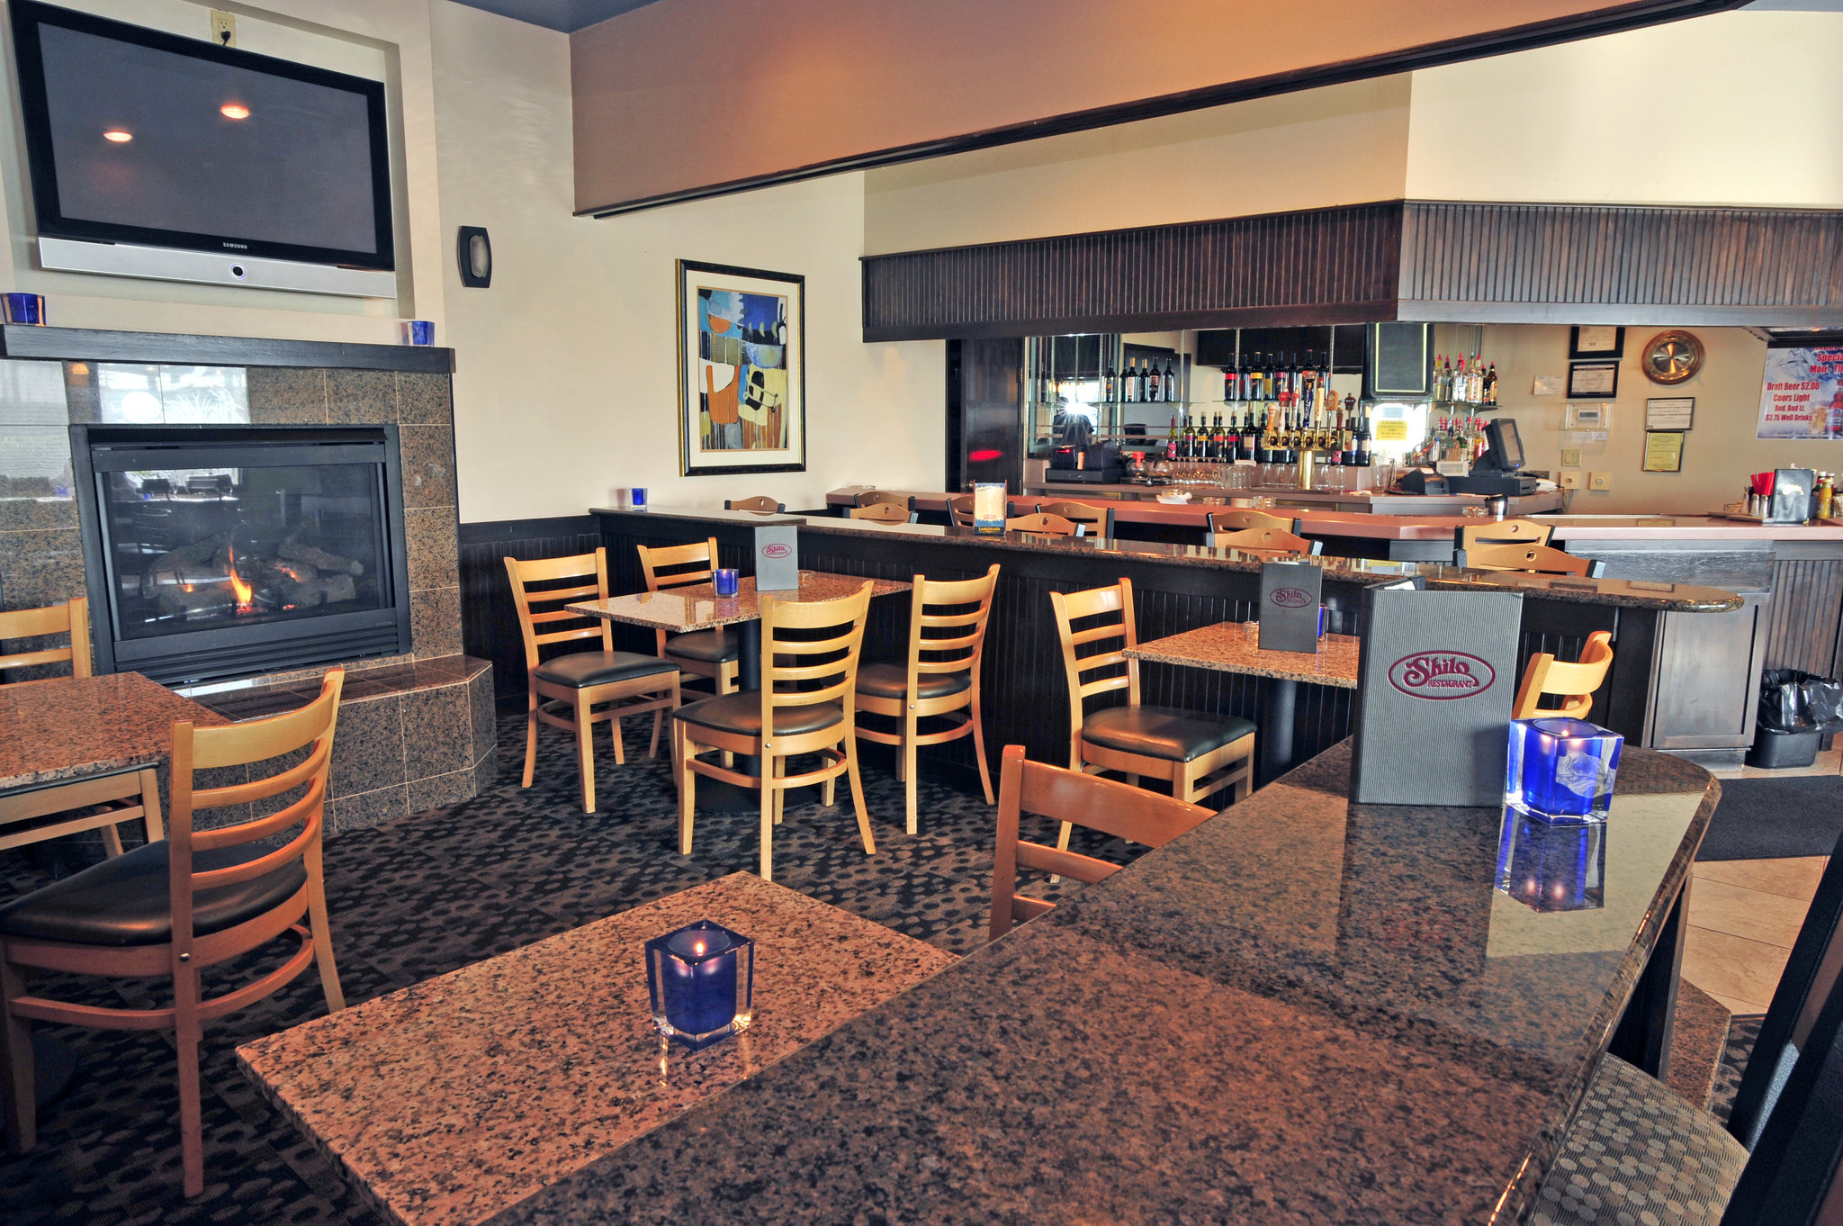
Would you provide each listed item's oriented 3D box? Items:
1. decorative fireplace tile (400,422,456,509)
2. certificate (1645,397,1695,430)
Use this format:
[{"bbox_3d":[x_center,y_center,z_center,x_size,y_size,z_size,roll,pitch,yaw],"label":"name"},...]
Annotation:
[{"bbox_3d":[-1.861,-0.550,4.437,0.015,0.311,0.204,9,13,41],"label":"decorative fireplace tile"},{"bbox_3d":[5.070,-1.344,7.968,0.271,0.223,0.018,8,12,38],"label":"certificate"}]

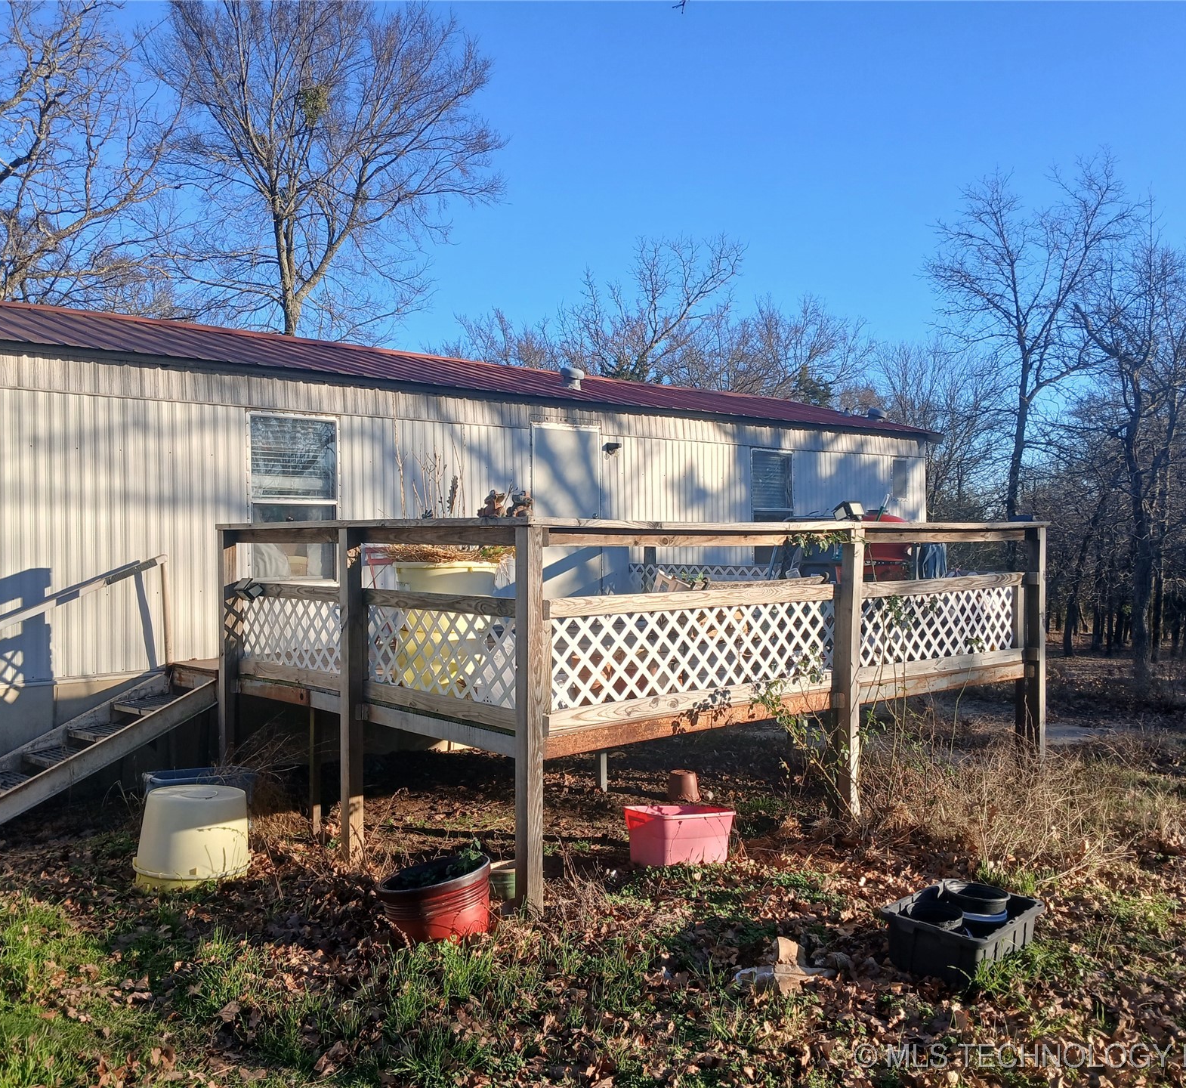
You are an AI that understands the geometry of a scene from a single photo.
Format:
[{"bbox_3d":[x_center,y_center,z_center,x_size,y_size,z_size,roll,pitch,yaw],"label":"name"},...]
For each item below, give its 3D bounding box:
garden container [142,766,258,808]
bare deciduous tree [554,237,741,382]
[{"bbox_3d":[-2.350,1.585,6.561,0.670,0.420,0.470,0,0,-6],"label":"garden container"},{"bbox_3d":[1.250,-2.563,23.984,4.400,8.600,4.400,0,0,0],"label":"bare deciduous tree"}]

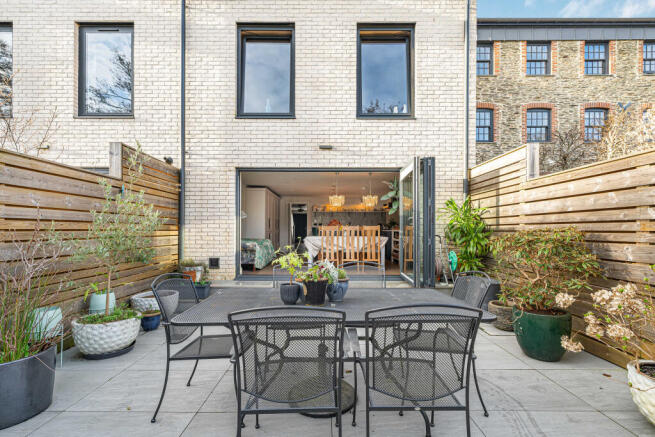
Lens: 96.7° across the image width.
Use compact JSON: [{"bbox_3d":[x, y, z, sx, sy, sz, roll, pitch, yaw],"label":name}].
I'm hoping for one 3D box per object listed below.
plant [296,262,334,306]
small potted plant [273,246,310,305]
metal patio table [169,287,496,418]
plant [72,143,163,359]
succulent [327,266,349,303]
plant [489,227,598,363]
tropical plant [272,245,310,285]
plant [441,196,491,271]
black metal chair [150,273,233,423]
[{"bbox_3d":[-0.085,0.435,1.987,0.245,0.283,0.215,0,-3,0],"label":"plant"},{"bbox_3d":[-0.247,0.380,2.000,0.250,0.395,0.230,0,-3,0],"label":"small potted plant"},{"bbox_3d":[0.045,0.939,2.018,1.800,0.720,0.950,0,-3,-2],"label":"metal patio table"},{"bbox_3d":[-2.160,0.274,2.990,0.860,2.138,0.800,0,-3,0],"label":"plant"},{"bbox_3d":[0.076,0.463,2.081,0.160,0.237,0.160,0,-3,0],"label":"succulent"},{"bbox_3d":[2.110,0.707,2.820,0.970,1.258,0.880,0,-3,0],"label":"plant"},{"bbox_3d":[-0.247,0.316,2.002,0.250,0.273,0.230,0,-3,0],"label":"tropical plant"},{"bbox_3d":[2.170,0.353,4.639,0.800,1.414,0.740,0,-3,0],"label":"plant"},{"bbox_3d":[-0.815,0.847,2.093,0.630,0.910,0.560,0,-3,0],"label":"black metal chair"}]

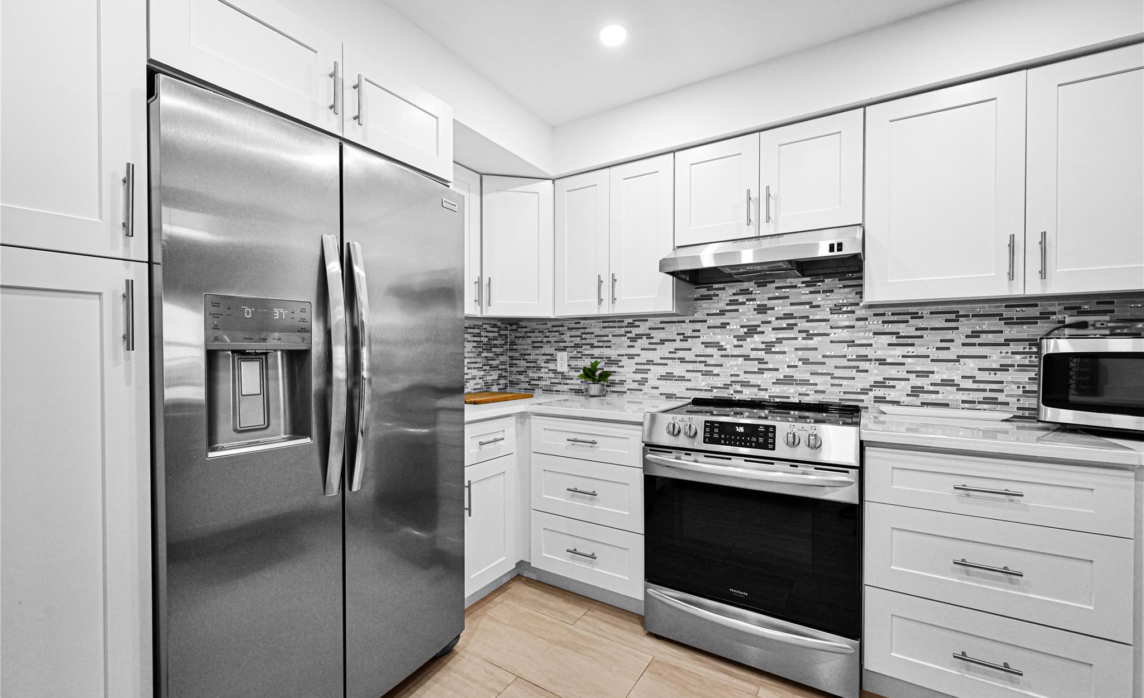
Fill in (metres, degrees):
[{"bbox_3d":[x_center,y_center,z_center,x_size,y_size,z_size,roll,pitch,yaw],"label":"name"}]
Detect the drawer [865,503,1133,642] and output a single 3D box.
[{"bbox_3d":[1.363,0.652,1.542,0.599,0.283,0.500,0,1,31],"label":"drawer"}]

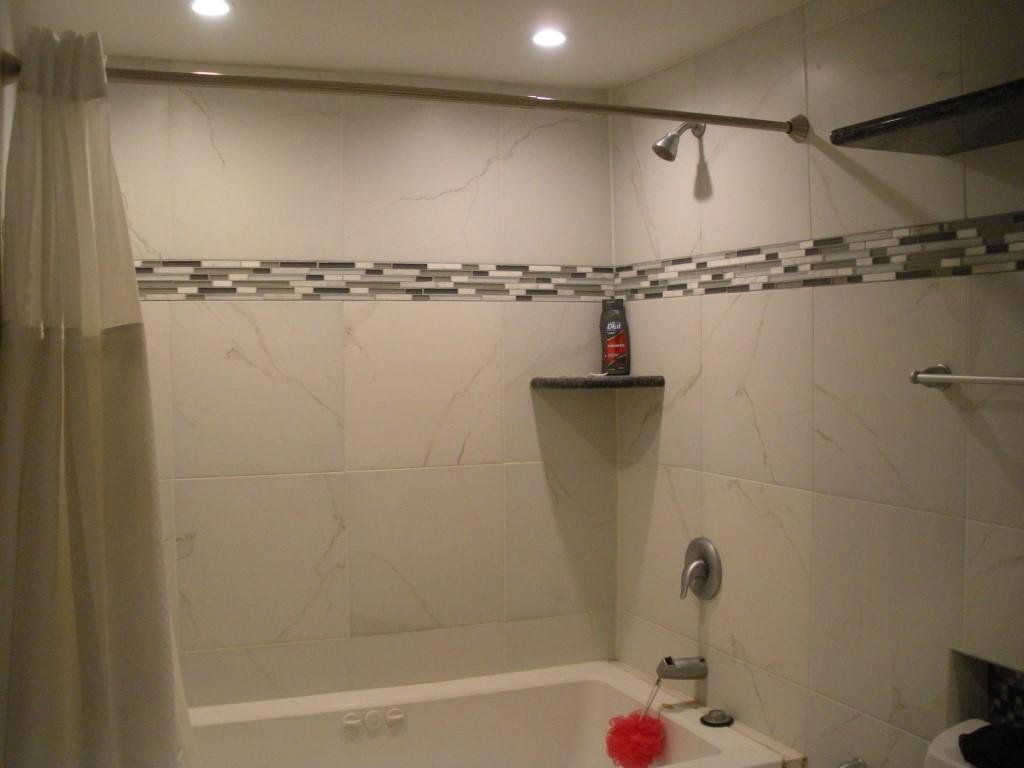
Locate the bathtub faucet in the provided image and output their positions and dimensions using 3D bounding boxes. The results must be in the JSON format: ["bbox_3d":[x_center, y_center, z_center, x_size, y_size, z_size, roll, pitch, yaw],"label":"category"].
[{"bbox_3d":[0.442,0.741,2.766,0.136,0.058,0.056,-1,2,-24],"label":"bathtub faucet"}]

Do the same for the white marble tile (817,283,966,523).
[{"bbox_3d":[0.759,0.020,2.153,0.012,0.457,0.460,-1,2,-23],"label":"white marble tile"}]

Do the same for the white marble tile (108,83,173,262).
[{"bbox_3d":[-1.028,-0.543,2.597,0.350,0.460,0.012,-1,2,-24],"label":"white marble tile"}]

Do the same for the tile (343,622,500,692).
[{"bbox_3d":[-0.227,0.752,2.945,0.459,0.153,0.012,-1,2,-23],"label":"tile"}]

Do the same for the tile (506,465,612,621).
[{"bbox_3d":[0.146,0.453,3.139,0.364,0.458,0.012,-1,2,-24],"label":"tile"}]

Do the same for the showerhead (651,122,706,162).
[{"bbox_3d":[0.412,-0.612,2.674,0.152,0.135,0.066,-1,2,-23],"label":"showerhead"}]

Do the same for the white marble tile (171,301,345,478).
[{"bbox_3d":[-0.655,0.013,2.776,0.452,0.460,0.012,-1,2,-24],"label":"white marble tile"}]

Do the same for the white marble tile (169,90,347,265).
[{"bbox_3d":[-0.661,-0.552,2.758,0.452,0.460,0.012,-1,2,-24],"label":"white marble tile"}]

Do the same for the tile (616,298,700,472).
[{"bbox_3d":[0.404,-0.005,2.950,0.012,0.456,0.456,-1,2,-23],"label":"tile"}]

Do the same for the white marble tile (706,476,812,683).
[{"bbox_3d":[0.579,0.456,2.548,0.012,0.456,0.456,-1,2,-23],"label":"white marble tile"}]

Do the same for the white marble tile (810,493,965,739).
[{"bbox_3d":[0.742,0.460,2.135,0.012,0.456,0.456,-1,2,-23],"label":"white marble tile"}]

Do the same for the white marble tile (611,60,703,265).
[{"bbox_3d":[0.393,-0.586,2.921,0.012,0.512,0.458,-1,2,-23],"label":"white marble tile"}]

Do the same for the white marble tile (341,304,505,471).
[{"bbox_3d":[-0.239,0.002,2.933,0.456,0.456,0.012,-1,2,-23],"label":"white marble tile"}]

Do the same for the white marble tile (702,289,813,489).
[{"bbox_3d":[0.578,0.006,2.530,0.012,0.456,0.456,-1,2,-23],"label":"white marble tile"}]

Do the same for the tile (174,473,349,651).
[{"bbox_3d":[-0.651,0.471,2.791,0.452,0.458,0.012,-1,2,-24],"label":"tile"}]

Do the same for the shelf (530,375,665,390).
[{"bbox_3d":[0.273,-0.006,3.067,0.393,0.031,0.197,0,2,22],"label":"shelf"}]

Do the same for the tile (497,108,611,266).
[{"bbox_3d":[0.132,-0.566,3.075,0.364,0.456,0.012,-1,2,-23],"label":"tile"}]

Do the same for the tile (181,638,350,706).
[{"bbox_3d":[-0.642,0.763,2.803,0.459,0.153,0.012,-1,2,-23],"label":"tile"}]

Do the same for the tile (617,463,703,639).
[{"bbox_3d":[0.407,0.448,2.966,0.012,0.456,0.456,-1,2,-23],"label":"tile"}]

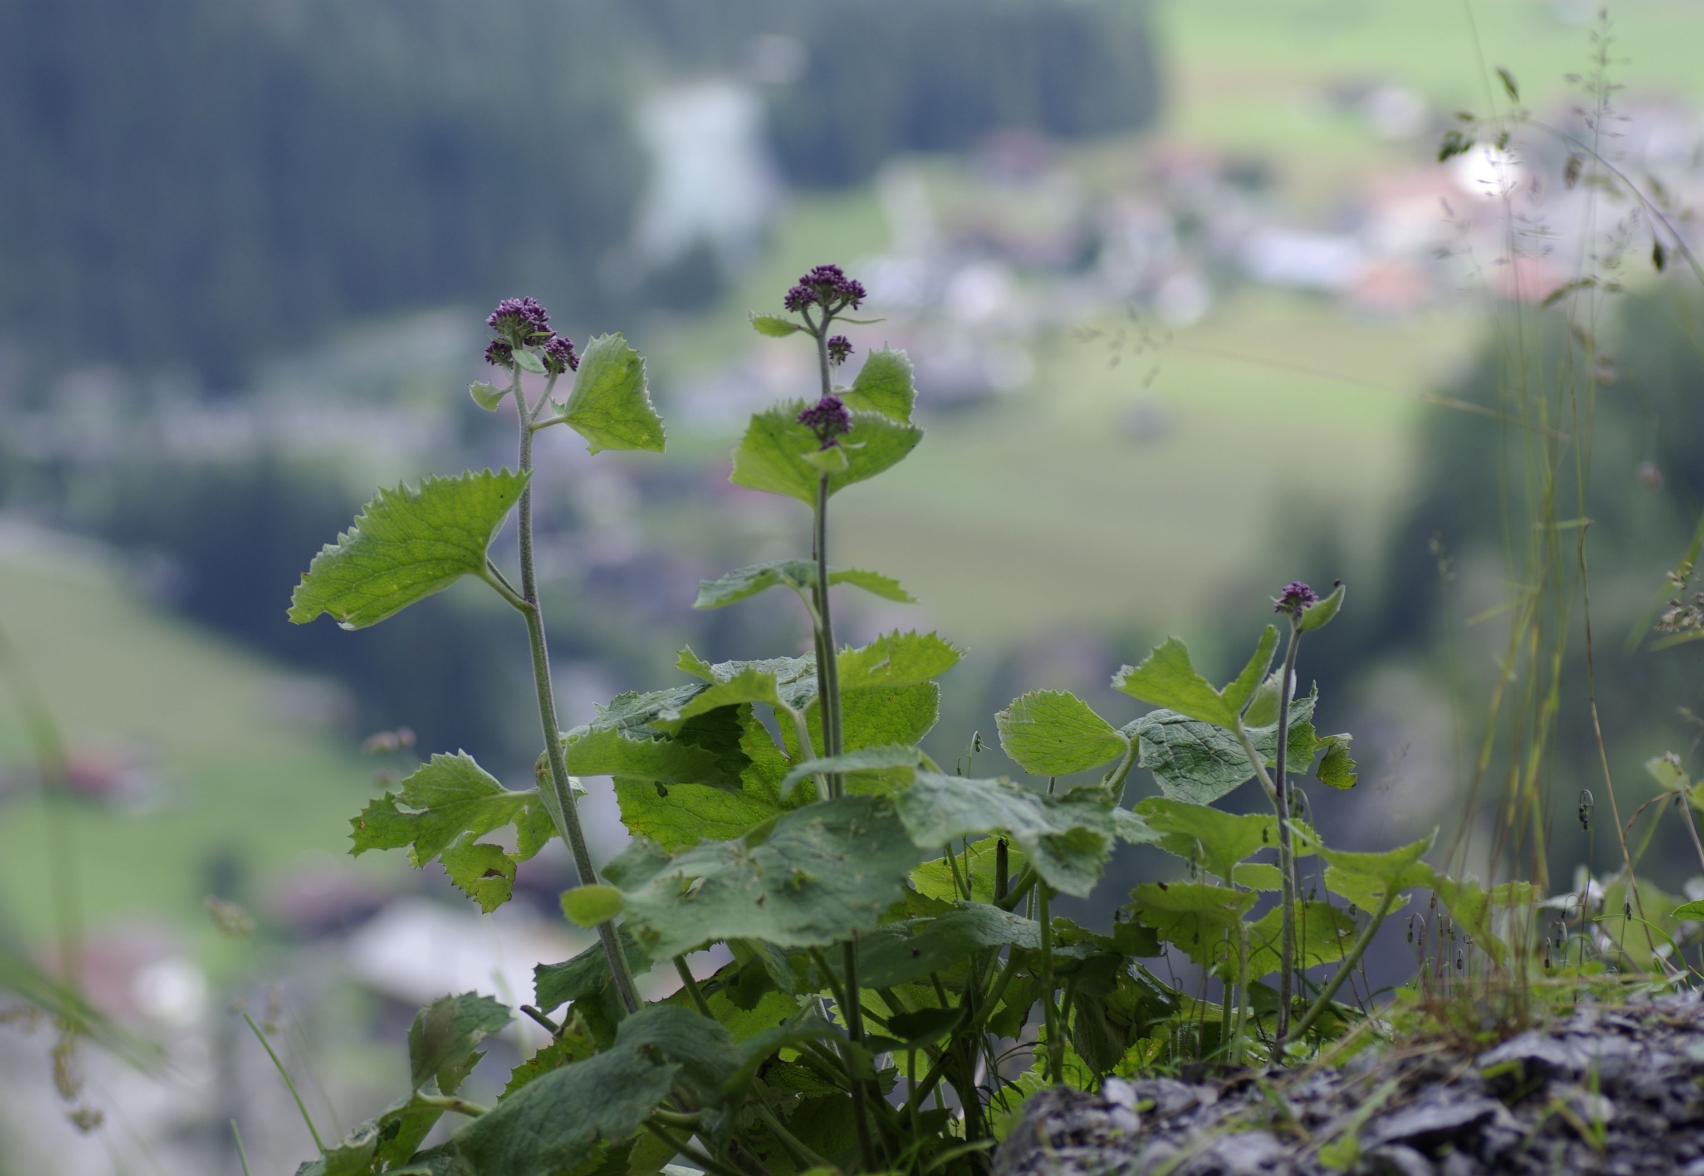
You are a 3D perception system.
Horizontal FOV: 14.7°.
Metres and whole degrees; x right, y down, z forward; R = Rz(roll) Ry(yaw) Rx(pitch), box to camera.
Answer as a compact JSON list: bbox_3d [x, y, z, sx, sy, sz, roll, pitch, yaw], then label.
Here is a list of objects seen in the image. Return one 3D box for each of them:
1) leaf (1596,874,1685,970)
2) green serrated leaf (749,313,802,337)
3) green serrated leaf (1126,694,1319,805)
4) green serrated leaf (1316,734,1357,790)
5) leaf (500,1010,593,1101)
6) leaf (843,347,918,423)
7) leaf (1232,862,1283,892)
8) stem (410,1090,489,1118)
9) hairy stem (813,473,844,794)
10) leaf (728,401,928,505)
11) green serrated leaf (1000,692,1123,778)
[{"bbox_3d":[0.341,0.144,2.850,0.039,0.041,0.025,0,7,0],"label":"leaf"},{"bbox_3d":[-0.025,-0.088,2.200,0.018,0.009,0.010,-1,7,-6],"label":"green serrated leaf"},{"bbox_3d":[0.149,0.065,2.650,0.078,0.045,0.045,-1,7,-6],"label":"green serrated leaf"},{"bbox_3d":[0.195,0.070,2.650,0.017,0.023,0.014,-1,7,-11],"label":"green serrated leaf"},{"bbox_3d":[-0.100,0.155,2.190,0.036,0.032,0.035,-4,8,-30],"label":"leaf"},{"bbox_3d":[0.011,-0.080,2.620,0.030,0.030,0.022,-3,10,-17],"label":"leaf"},{"bbox_3d":[0.164,0.116,2.650,0.021,0.011,0.016,0,10,0],"label":"leaf"},{"bbox_3d":[-0.163,0.210,2.680,0.035,0.007,0.006,18,0,6],"label":"stem"},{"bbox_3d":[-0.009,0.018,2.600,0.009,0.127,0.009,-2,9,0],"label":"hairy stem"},{"bbox_3d":[-0.010,-0.050,2.500,0.071,0.040,0.018,0,30,0],"label":"leaf"},{"bbox_3d":[0.088,0.061,2.760,0.055,0.046,0.012,11,36,-8],"label":"green serrated leaf"}]

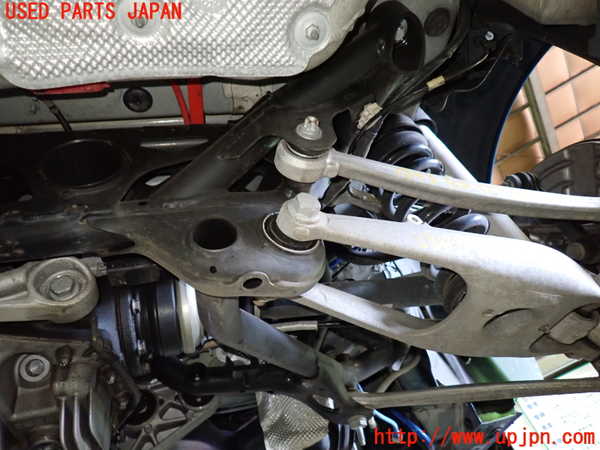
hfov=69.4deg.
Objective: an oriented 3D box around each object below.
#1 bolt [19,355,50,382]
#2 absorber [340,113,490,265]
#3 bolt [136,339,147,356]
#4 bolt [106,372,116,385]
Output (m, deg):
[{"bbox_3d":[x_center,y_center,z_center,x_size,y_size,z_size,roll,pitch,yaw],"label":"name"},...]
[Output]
[{"bbox_3d":[-0.264,0.142,0.430,0.027,0.027,0.015,21,-30,-31],"label":"bolt"},{"bbox_3d":[0.168,-0.057,0.630,0.120,0.260,0.120,-37,-49,15],"label":"absorber"},{"bbox_3d":[-0.165,0.127,0.450,0.012,0.016,0.016,-9,-12,-10],"label":"bolt"},{"bbox_3d":[-0.191,0.156,0.440,0.010,0.010,0.010,-9,-48,-10],"label":"bolt"}]

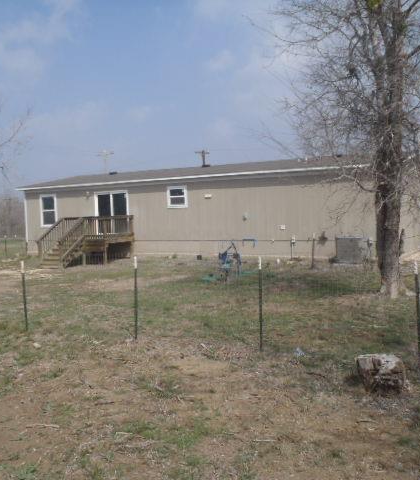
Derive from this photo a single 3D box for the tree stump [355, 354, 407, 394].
[{"bbox_3d":[1.733,1.349,5.269,0.480,0.280,0.410,-1,2,18],"label":"tree stump"}]

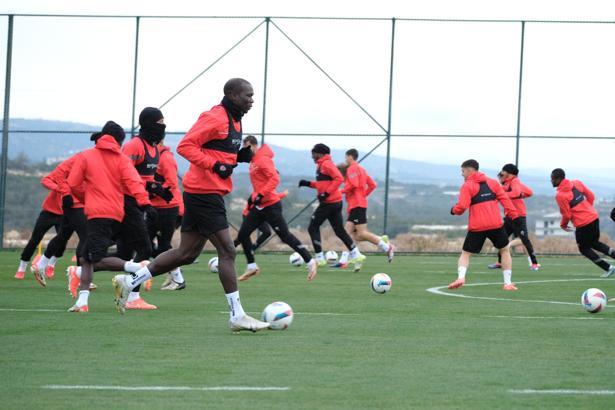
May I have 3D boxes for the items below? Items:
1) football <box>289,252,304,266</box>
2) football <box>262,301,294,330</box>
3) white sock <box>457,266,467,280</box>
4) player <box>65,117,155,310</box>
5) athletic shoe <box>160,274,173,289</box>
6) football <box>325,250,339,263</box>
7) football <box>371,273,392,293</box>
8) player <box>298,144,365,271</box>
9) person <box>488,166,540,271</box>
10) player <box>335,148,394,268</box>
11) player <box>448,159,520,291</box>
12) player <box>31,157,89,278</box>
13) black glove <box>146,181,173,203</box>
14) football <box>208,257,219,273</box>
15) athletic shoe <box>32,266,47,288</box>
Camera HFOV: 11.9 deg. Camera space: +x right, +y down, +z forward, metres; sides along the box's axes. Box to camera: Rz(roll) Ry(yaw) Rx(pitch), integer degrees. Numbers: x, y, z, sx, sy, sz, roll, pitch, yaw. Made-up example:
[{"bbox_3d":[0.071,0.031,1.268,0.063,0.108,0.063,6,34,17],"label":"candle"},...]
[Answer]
[{"bbox_3d":[-0.171,0.848,46.000,0.220,0.220,0.220,1,0,0],"label":"football"},{"bbox_3d":[-0.222,0.847,22.600,0.220,0.220,0.220,1,0,0],"label":"football"},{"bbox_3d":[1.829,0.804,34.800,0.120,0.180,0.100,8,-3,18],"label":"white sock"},{"bbox_3d":[-1.718,0.101,25.900,0.740,1.700,0.680,1,0,-27],"label":"player"},{"bbox_3d":[-1.593,0.869,34.000,0.280,0.120,0.105,-30,0,-18],"label":"athletic shoe"},{"bbox_3d":[0.441,0.929,53.000,0.220,0.220,0.220,1,0,0],"label":"football"},{"bbox_3d":[0.812,0.862,32.500,0.220,0.220,0.220,1,0,0],"label":"football"},{"bbox_3d":[0.375,0.023,45.200,0.980,1.880,0.600,1,0,-9],"label":"player"},{"bbox_3d":[3.306,0.200,47.200,0.800,1.700,0.580,1,0,12],"label":"person"},{"bbox_3d":[0.868,0.057,45.800,0.820,1.840,0.600,1,0,29],"label":"player"},{"bbox_3d":[2.120,0.233,35.300,0.700,1.580,0.700,1,0,-37],"label":"player"},{"bbox_3d":[-3.038,0.068,36.500,0.920,1.700,0.620,1,0,-21],"label":"player"},{"bbox_3d":[-1.337,-0.119,26.700,0.240,0.130,0.100,30,0,12],"label":"black glove"},{"bbox_3d":[-1.312,0.866,42.600,0.220,0.220,0.220,1,0,0],"label":"football"},{"bbox_3d":[-3.050,0.824,33.600,0.120,0.280,0.110,-36,9,-6],"label":"athletic shoe"}]

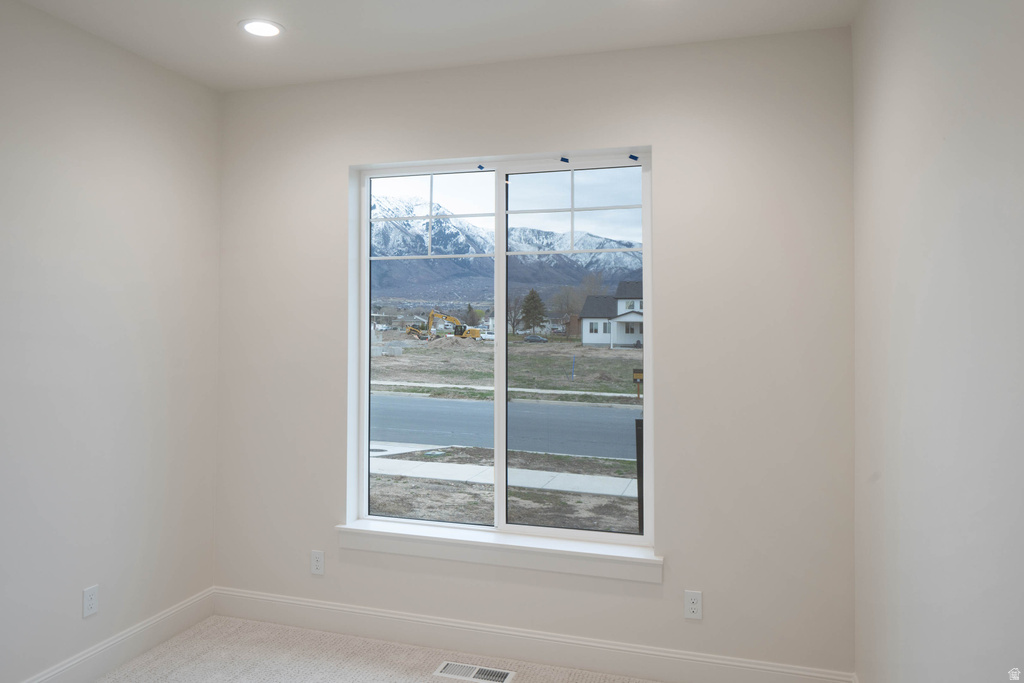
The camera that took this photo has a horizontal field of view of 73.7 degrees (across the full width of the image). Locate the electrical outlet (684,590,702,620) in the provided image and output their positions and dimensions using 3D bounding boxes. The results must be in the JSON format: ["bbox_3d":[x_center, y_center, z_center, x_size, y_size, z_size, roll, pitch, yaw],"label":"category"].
[{"bbox_3d":[0.771,1.123,2.899,0.072,0.117,0.012,0,-1,17],"label":"electrical outlet"}]

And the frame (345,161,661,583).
[{"bbox_3d":[-0.086,0.084,3.225,1.581,1.896,0.155,0,-1,17],"label":"frame"}]

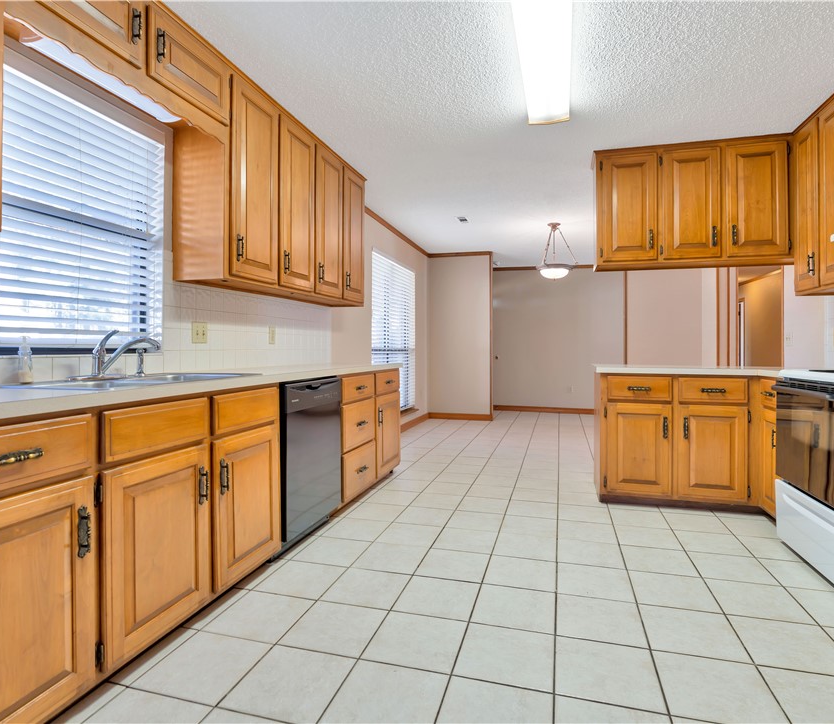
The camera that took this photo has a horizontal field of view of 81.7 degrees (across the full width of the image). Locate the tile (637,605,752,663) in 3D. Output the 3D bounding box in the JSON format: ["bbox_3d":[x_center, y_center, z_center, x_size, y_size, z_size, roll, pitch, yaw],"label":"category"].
[{"bbox_3d":[0.984,0.979,1.740,0.305,0.010,0.305,0,1,16],"label":"tile"}]

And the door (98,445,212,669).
[{"bbox_3d":[-0.854,0.603,1.610,0.022,0.580,0.449,0,1,16],"label":"door"}]

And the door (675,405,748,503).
[{"bbox_3d":[1.821,0.557,2.976,0.380,0.574,0.022,0,1,16],"label":"door"}]

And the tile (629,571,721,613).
[{"bbox_3d":[1.076,0.970,2.041,0.306,0.010,0.306,0,1,16],"label":"tile"}]

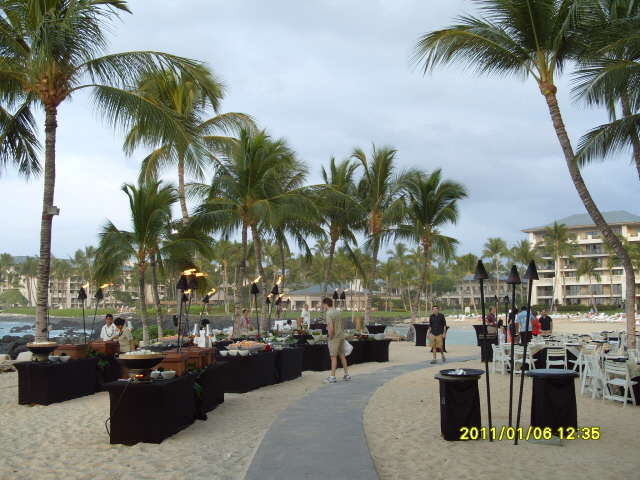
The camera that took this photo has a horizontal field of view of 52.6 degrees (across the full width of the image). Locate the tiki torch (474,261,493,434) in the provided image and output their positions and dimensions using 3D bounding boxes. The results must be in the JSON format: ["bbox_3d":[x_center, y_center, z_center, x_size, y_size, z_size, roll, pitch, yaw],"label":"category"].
[{"bbox_3d":[2.139,1.407,8.336,0.180,2.292,0.180,-2,-6,0],"label":"tiki torch"}]

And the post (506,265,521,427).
[{"bbox_3d":[2.417,1.408,8.146,0.190,2.180,0.190,3,-6,0],"label":"post"}]

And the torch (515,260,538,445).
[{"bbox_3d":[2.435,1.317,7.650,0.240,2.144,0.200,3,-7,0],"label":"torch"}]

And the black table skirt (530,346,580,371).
[{"bbox_3d":[6.163,3.101,16.866,1.550,0.730,1.550,0,-6,0],"label":"black table skirt"}]

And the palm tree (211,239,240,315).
[{"bbox_3d":[-15.042,5.889,103.000,5.200,12.016,5.000,0,-7,0],"label":"palm tree"}]

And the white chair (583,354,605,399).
[{"bbox_3d":[5.202,2.588,12.286,0.500,0.790,0.450,0,-6,-3],"label":"white chair"}]

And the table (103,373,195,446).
[{"bbox_3d":[-2.266,2.240,8.795,0.760,0.730,1.700,-1,-6,6],"label":"table"}]

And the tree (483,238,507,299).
[{"bbox_3d":[32.558,6.369,120.048,5.800,14.000,5.800,0,-6,0],"label":"tree"}]

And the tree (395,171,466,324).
[{"bbox_3d":[6.666,0.970,40.500,5.200,10.835,5.000,0,-7,0],"label":"tree"}]

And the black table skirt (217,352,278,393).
[{"bbox_3d":[-1.541,2.712,13.498,0.760,0.730,1.550,-2,-6,18],"label":"black table skirt"}]

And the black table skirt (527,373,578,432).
[{"bbox_3d":[3.036,2.133,8.413,0.650,0.820,0.660,0,-6,0],"label":"black table skirt"}]

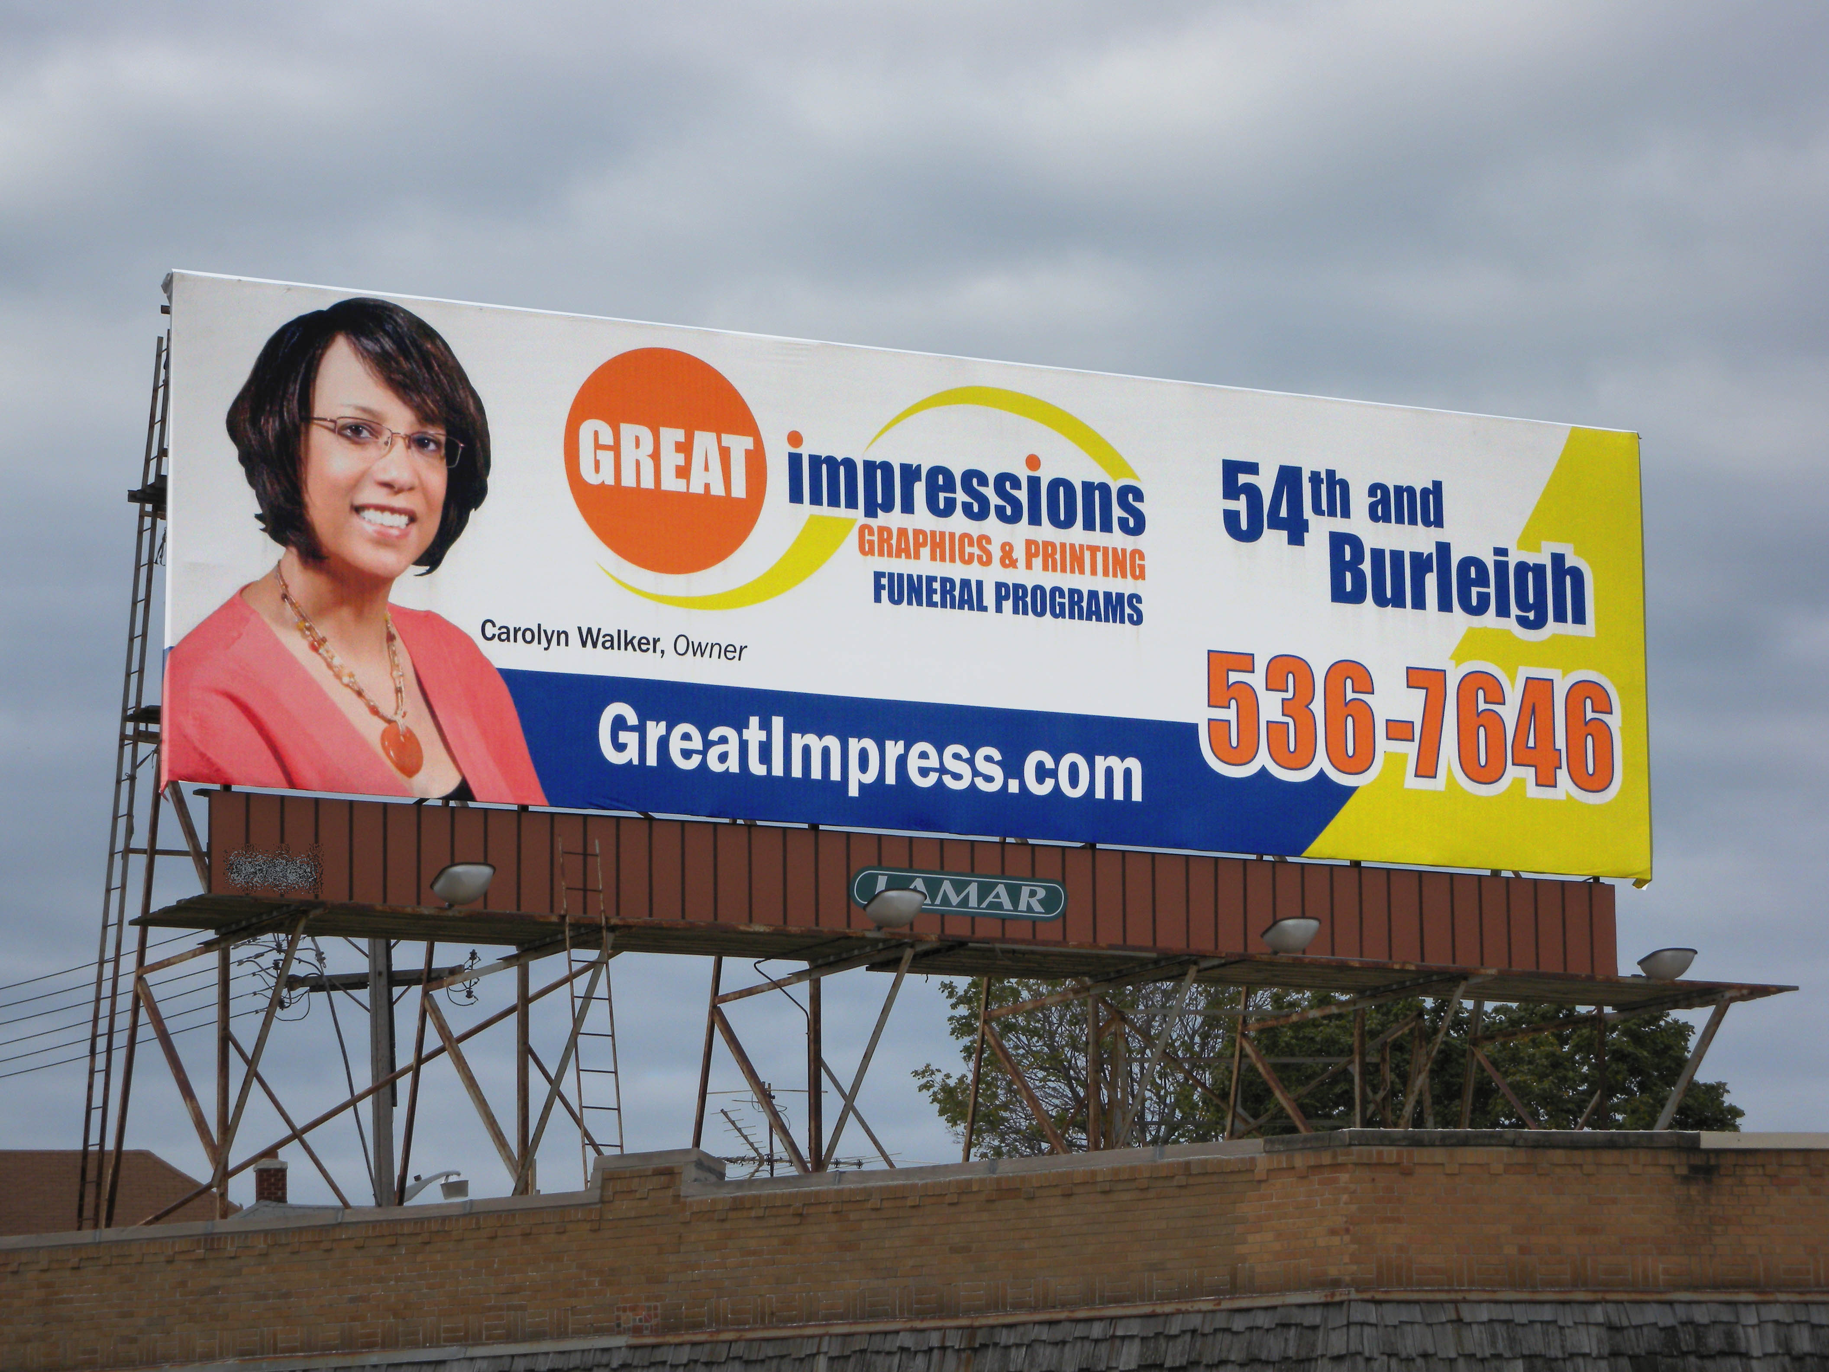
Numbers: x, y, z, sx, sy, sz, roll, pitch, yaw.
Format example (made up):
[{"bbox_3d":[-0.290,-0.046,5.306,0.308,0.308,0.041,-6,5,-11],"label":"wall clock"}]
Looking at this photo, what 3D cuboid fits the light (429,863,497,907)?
[{"bbox_3d":[-3.624,1.600,47.491,0.420,0.300,0.430,5,-11,-27],"label":"light"}]

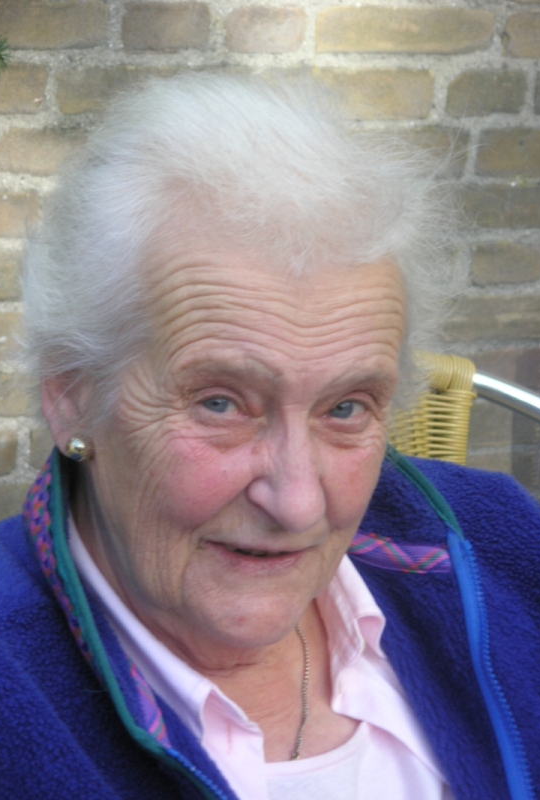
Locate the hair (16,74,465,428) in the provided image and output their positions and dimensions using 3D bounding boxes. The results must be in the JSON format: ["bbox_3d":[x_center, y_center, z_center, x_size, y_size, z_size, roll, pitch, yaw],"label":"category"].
[{"bbox_3d":[-0.018,-0.072,1.261,0.210,0.180,0.215,2,11,-21],"label":"hair"}]

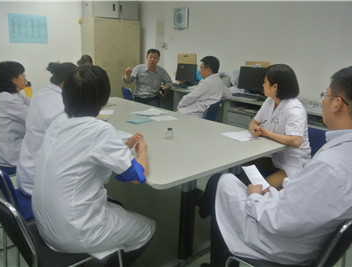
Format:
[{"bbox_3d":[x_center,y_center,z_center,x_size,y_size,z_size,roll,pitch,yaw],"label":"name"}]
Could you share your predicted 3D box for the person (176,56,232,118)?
[{"bbox_3d":[0.239,-0.235,3.455,0.750,1.290,0.560,2,15,-1],"label":"person"}]

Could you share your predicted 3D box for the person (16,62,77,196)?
[{"bbox_3d":[-0.706,0.162,1.988,0.480,1.220,0.720,9,17,24],"label":"person"}]

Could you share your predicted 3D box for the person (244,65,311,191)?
[{"bbox_3d":[0.711,0.141,2.212,0.700,1.260,0.500,-5,17,-24],"label":"person"}]

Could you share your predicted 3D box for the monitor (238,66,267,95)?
[{"bbox_3d":[1.049,-0.703,4.132,0.440,0.400,0.180,15,20,39],"label":"monitor"}]

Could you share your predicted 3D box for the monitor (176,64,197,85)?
[{"bbox_3d":[0.184,-0.959,4.953,0.420,0.400,0.180,10,17,25],"label":"monitor"}]

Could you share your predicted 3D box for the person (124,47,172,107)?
[{"bbox_3d":[-0.324,-0.368,3.775,0.600,1.330,0.750,2,15,-1],"label":"person"}]

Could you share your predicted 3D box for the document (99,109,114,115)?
[{"bbox_3d":[-0.696,-0.195,2.746,0.260,0.010,0.210,0,15,-8],"label":"document"}]

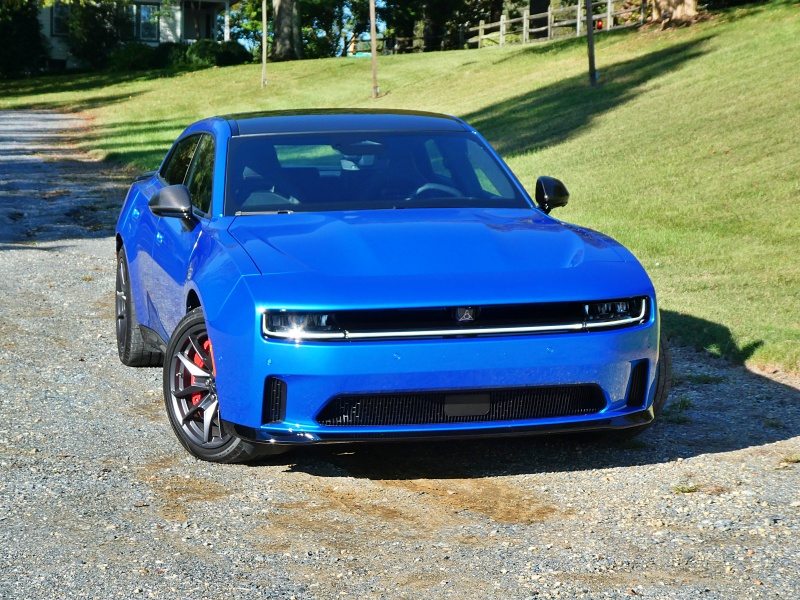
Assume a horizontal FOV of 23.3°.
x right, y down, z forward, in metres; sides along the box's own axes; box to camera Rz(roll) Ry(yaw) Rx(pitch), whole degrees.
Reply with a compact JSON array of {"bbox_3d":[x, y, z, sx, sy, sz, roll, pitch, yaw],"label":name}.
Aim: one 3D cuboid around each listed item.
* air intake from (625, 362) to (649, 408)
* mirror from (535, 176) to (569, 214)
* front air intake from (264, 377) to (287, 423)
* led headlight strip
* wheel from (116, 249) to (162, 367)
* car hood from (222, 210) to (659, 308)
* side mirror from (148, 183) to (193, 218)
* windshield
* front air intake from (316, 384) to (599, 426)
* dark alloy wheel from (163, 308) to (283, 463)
[{"bbox_3d":[0.984,0.345,8.024,0.100,0.200,0.100,-2,7,-13],"label":"air intake"},{"bbox_3d":[0.752,-0.527,9.661,0.220,0.180,0.150,-2,7,-13],"label":"mirror"},{"bbox_3d":[-0.497,0.396,7.672,0.100,0.200,0.100,-2,7,-13],"label":"front air intake"},{"bbox_3d":[0.250,0.078,7.771,1.610,0.125,0.170,-2,7,-13],"label":"led headlight strip"},{"bbox_3d":[-1.495,0.035,11.441,0.300,0.720,0.720,-2,7,-13],"label":"wheel"},{"bbox_3d":[0.097,-0.206,8.375,1.660,0.310,1.430,-2,7,-13],"label":"car hood"},{"bbox_3d":[-1.085,-0.464,9.225,0.220,0.180,0.150,-2,7,-13],"label":"side mirror"},{"bbox_3d":[-0.147,-0.620,9.341,1.500,0.390,0.860,-2,7,-13],"label":"windshield"},{"bbox_3d":[0.262,0.410,7.769,1.210,0.150,0.140,-2,7,-13],"label":"front air intake"},{"bbox_3d":[-0.734,0.363,8.512,0.300,0.715,0.715,-6,9,-42],"label":"dark alloy wheel"}]

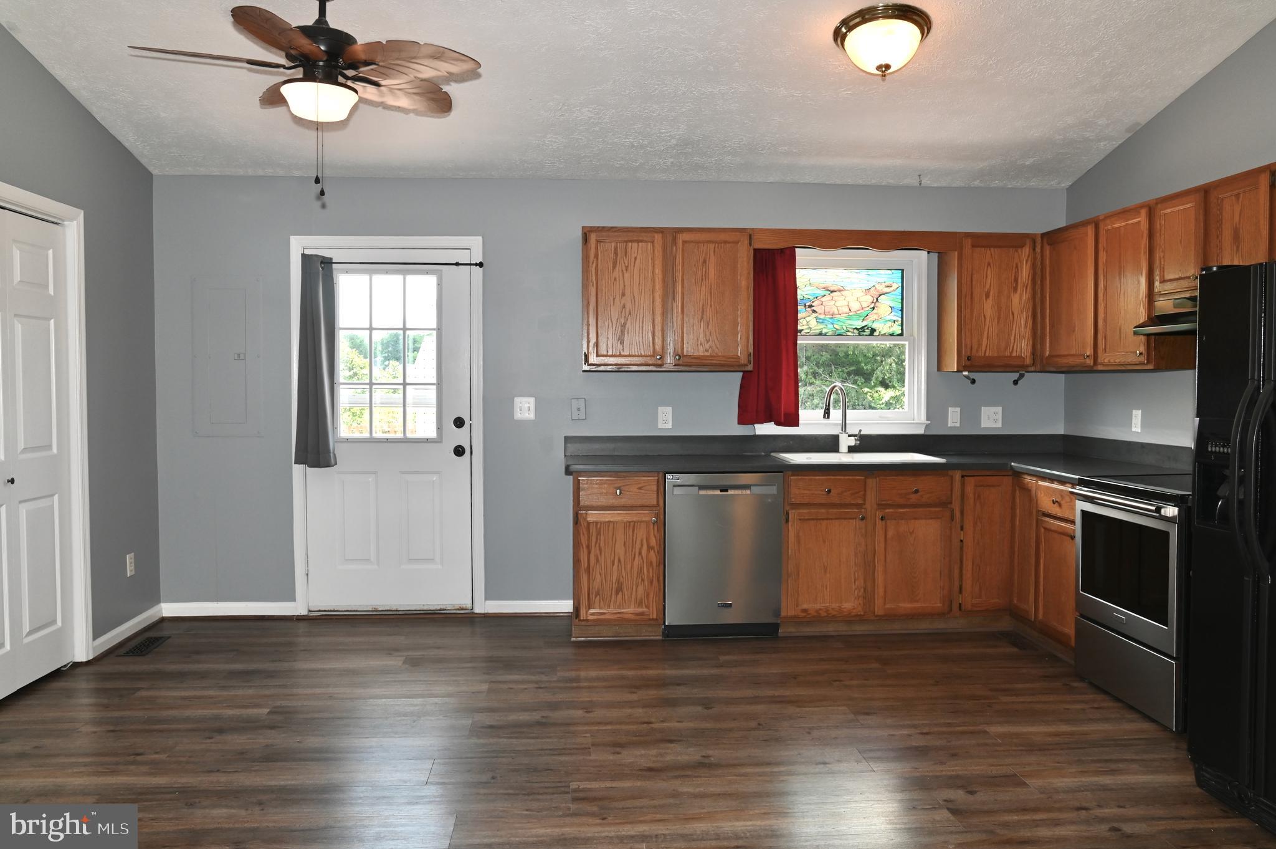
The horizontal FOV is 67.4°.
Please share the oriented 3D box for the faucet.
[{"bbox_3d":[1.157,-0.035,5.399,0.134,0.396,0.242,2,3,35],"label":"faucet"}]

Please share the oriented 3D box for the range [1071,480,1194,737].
[{"bbox_3d":[2.310,0.704,3.996,0.664,0.910,0.755,0,3,-4],"label":"range"}]

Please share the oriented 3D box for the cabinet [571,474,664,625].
[{"bbox_3d":[-0.115,0.653,5.194,0.469,0.835,0.631,0,3,-4],"label":"cabinet"}]

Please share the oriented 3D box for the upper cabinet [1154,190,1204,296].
[{"bbox_3d":[2.473,-0.774,4.127,0.334,0.436,0.340,0,3,-4],"label":"upper cabinet"}]

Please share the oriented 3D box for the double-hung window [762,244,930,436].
[{"bbox_3d":[1.188,-0.482,5.573,1.035,1.063,0.120,0,3,-4],"label":"double-hung window"}]

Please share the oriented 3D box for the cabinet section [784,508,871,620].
[{"bbox_3d":[0.946,0.699,5.134,0.460,0.570,0.550,0,2,-5],"label":"cabinet section"}]

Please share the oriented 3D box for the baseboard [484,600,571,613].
[{"bbox_3d":[-0.623,1.035,5.439,0.490,0.074,0.016,0,2,-5],"label":"baseboard"}]

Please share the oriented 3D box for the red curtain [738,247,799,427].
[{"bbox_3d":[0.739,-0.502,5.413,0.345,1.025,0.090,0,2,-5],"label":"red curtain"}]

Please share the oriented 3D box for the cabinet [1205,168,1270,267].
[{"bbox_3d":[2.520,-0.764,3.798,0.320,0.420,0.370,0,2,-5],"label":"cabinet"}]

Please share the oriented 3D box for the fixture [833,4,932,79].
[{"bbox_3d":[1.020,-1.528,3.967,0.385,0.215,0.385,0,-10,-5],"label":"fixture"}]

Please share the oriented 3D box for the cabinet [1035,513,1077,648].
[{"bbox_3d":[2.301,0.733,4.622,0.600,0.563,0.430,0,2,-5],"label":"cabinet"}]

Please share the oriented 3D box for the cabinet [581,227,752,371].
[{"bbox_3d":[0.147,-0.674,5.285,0.916,0.762,0.310,0,2,-5],"label":"cabinet"}]

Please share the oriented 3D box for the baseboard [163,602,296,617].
[{"bbox_3d":[-2.292,1.051,5.375,0.741,0.084,0.015,0,3,-4],"label":"baseboard"}]

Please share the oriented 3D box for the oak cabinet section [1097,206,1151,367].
[{"bbox_3d":[2.444,-0.637,4.539,0.334,0.746,0.455,0,3,-4],"label":"oak cabinet section"}]

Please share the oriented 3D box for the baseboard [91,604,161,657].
[{"bbox_3d":[-2.612,1.055,4.919,0.017,0.079,0.800,0,2,-5],"label":"baseboard"}]

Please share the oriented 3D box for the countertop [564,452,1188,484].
[{"bbox_3d":[1.111,0.207,4.920,2.955,0.045,1.270,0,2,-5],"label":"countertop"}]

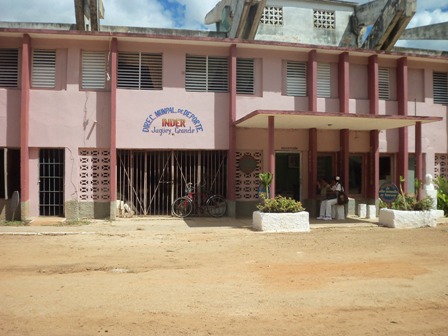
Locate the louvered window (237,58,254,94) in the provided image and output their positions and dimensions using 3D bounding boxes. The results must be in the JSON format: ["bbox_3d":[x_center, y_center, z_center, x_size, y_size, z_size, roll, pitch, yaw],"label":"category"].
[{"bbox_3d":[0.685,-3.093,14.955,0.705,1.241,0.100,0,-1,-11],"label":"louvered window"}]

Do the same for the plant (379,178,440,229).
[{"bbox_3d":[5.254,0.950,12.683,1.340,1.410,0.870,0,0,-11],"label":"plant"}]

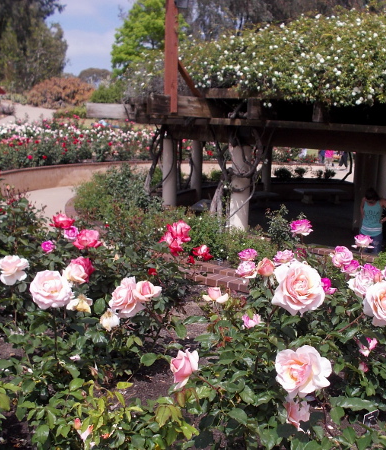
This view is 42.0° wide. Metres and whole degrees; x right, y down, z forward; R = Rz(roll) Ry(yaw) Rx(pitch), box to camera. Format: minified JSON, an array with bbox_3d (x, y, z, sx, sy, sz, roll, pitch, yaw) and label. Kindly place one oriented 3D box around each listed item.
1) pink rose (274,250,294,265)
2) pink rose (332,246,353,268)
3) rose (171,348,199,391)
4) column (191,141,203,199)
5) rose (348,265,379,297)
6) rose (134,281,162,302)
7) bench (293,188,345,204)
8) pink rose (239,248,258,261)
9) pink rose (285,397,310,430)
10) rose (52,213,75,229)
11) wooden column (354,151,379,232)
[{"bbox_3d":[0.421,0.151,2.300,0.100,0.063,0.095,1,12,0],"label":"pink rose"},{"bbox_3d":[0.686,0.149,2.300,0.097,0.095,0.080,2,12,6],"label":"pink rose"},{"bbox_3d":[-0.020,0.345,1.200,0.067,0.082,0.065,1,11,-1],"label":"rose"},{"bbox_3d":[0.121,-1.648,15.200,0.310,2.100,0.310,1,12,0],"label":"column"},{"bbox_3d":[0.558,0.184,1.650,0.095,0.080,0.085,5,12,19],"label":"rose"},{"bbox_3d":[-0.136,0.198,1.500,0.080,0.055,0.075,0,11,-5],"label":"rose"},{"bbox_3d":[4.216,-0.936,16.746,1.550,0.450,0.450,-1,11,-9],"label":"bench"},{"bbox_3d":[0.255,0.140,2.350,0.095,0.058,0.090,1,12,0],"label":"pink rose"},{"bbox_3d":[0.256,0.459,1.230,0.070,0.080,0.070,-4,13,-22],"label":"pink rose"},{"bbox_3d":[-0.541,-0.019,2.100,0.096,0.063,0.090,-2,12,-14],"label":"rose"},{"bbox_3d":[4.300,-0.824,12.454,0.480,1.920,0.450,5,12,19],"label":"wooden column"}]

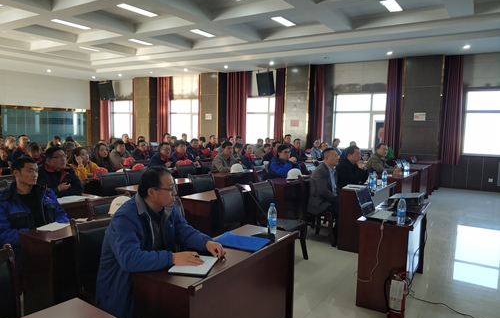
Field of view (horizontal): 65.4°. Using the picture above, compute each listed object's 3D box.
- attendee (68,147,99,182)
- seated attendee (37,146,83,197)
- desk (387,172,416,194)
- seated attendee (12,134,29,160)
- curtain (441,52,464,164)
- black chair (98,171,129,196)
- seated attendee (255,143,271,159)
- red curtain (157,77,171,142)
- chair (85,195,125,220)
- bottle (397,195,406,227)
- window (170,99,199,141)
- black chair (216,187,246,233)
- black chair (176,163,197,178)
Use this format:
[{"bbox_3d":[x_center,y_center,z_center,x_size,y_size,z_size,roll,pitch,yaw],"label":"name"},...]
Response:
[{"bbox_3d":[-2.463,0.435,5.736,0.780,1.220,0.520,4,6,32],"label":"attendee"},{"bbox_3d":[-2.199,0.510,4.457,0.800,1.300,0.560,4,6,32],"label":"seated attendee"},{"bbox_3d":[2.577,0.655,6.907,0.465,0.770,1.210,4,6,32],"label":"desk"},{"bbox_3d":[-5.242,0.074,9.349,0.750,1.270,0.520,4,6,32],"label":"seated attendee"},{"bbox_3d":[5.273,-1.234,10.103,0.420,2.850,0.200,4,6,32],"label":"curtain"},{"bbox_3d":[-1.692,0.644,5.222,0.560,0.900,0.450,4,6,32],"label":"black chair"},{"bbox_3d":[0.302,0.141,10.586,0.800,1.160,0.520,4,5,32],"label":"seated attendee"},{"bbox_3d":[-3.418,-1.832,15.467,0.500,2.850,0.200,4,6,32],"label":"red curtain"},{"bbox_3d":[-1.132,0.806,3.573,0.580,0.900,0.460,4,6,32],"label":"chair"},{"bbox_3d":[1.264,0.433,3.229,0.067,0.232,0.067,4,5,32],"label":"bottle"},{"bbox_3d":[-2.654,-1.569,15.896,1.650,1.750,0.140,4,5,32],"label":"window"},{"bbox_3d":[0.007,0.778,4.141,0.580,0.930,0.460,4,6,32],"label":"black chair"},{"bbox_3d":[-0.884,0.549,6.489,0.550,0.930,0.470,4,5,32],"label":"black chair"}]

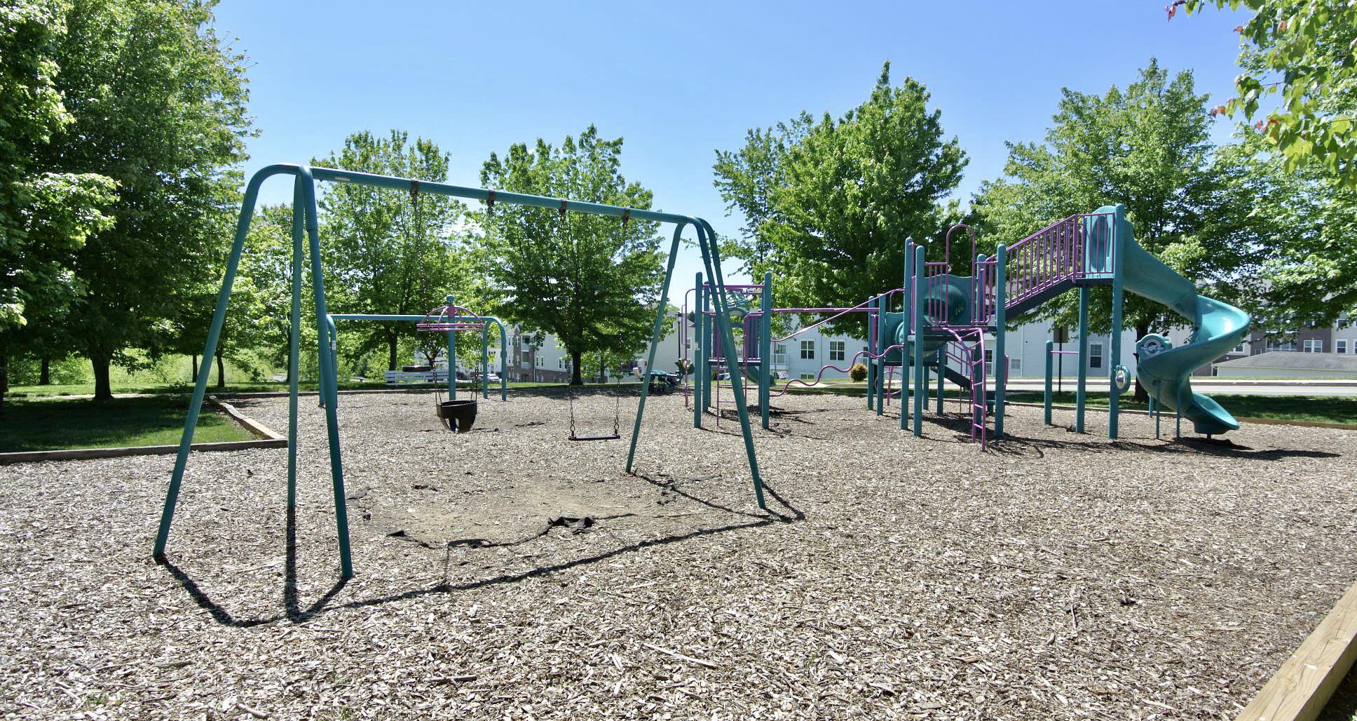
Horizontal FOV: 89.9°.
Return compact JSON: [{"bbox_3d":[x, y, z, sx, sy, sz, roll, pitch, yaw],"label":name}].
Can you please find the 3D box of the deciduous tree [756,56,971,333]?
[{"bbox_3d":[5.654,-4.095,21.000,6.400,10.020,6.400,0,2,0],"label":"deciduous tree"}]

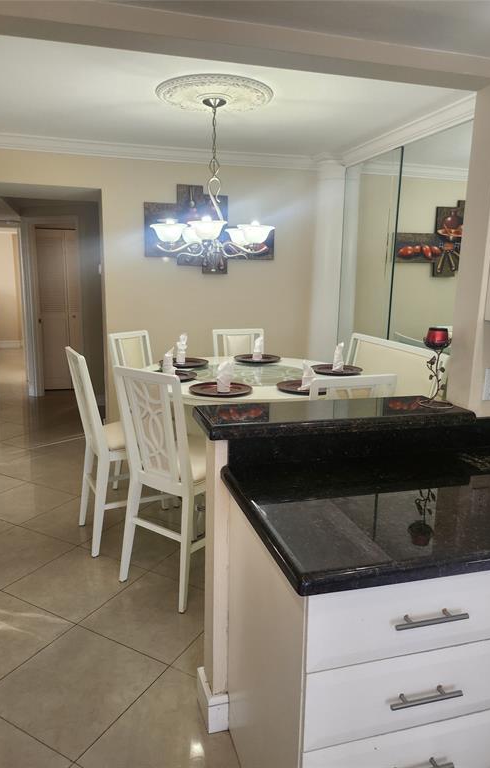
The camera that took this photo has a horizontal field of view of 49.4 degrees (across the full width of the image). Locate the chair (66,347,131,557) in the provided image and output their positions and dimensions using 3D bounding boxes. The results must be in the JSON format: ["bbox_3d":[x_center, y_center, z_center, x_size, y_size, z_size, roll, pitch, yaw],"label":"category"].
[{"bbox_3d":[-0.677,0.349,3.098,0.575,1.095,0.445,-5,13,-28],"label":"chair"}]

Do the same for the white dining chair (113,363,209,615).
[{"bbox_3d":[-0.291,0.444,2.651,0.445,1.095,0.575,9,14,35],"label":"white dining chair"}]

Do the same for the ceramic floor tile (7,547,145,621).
[{"bbox_3d":[-0.827,0.978,2.641,0.495,0.010,0.495,7,13,28],"label":"ceramic floor tile"}]

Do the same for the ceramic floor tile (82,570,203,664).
[{"bbox_3d":[-0.398,1.049,2.453,0.505,0.010,0.505,7,13,28],"label":"ceramic floor tile"}]

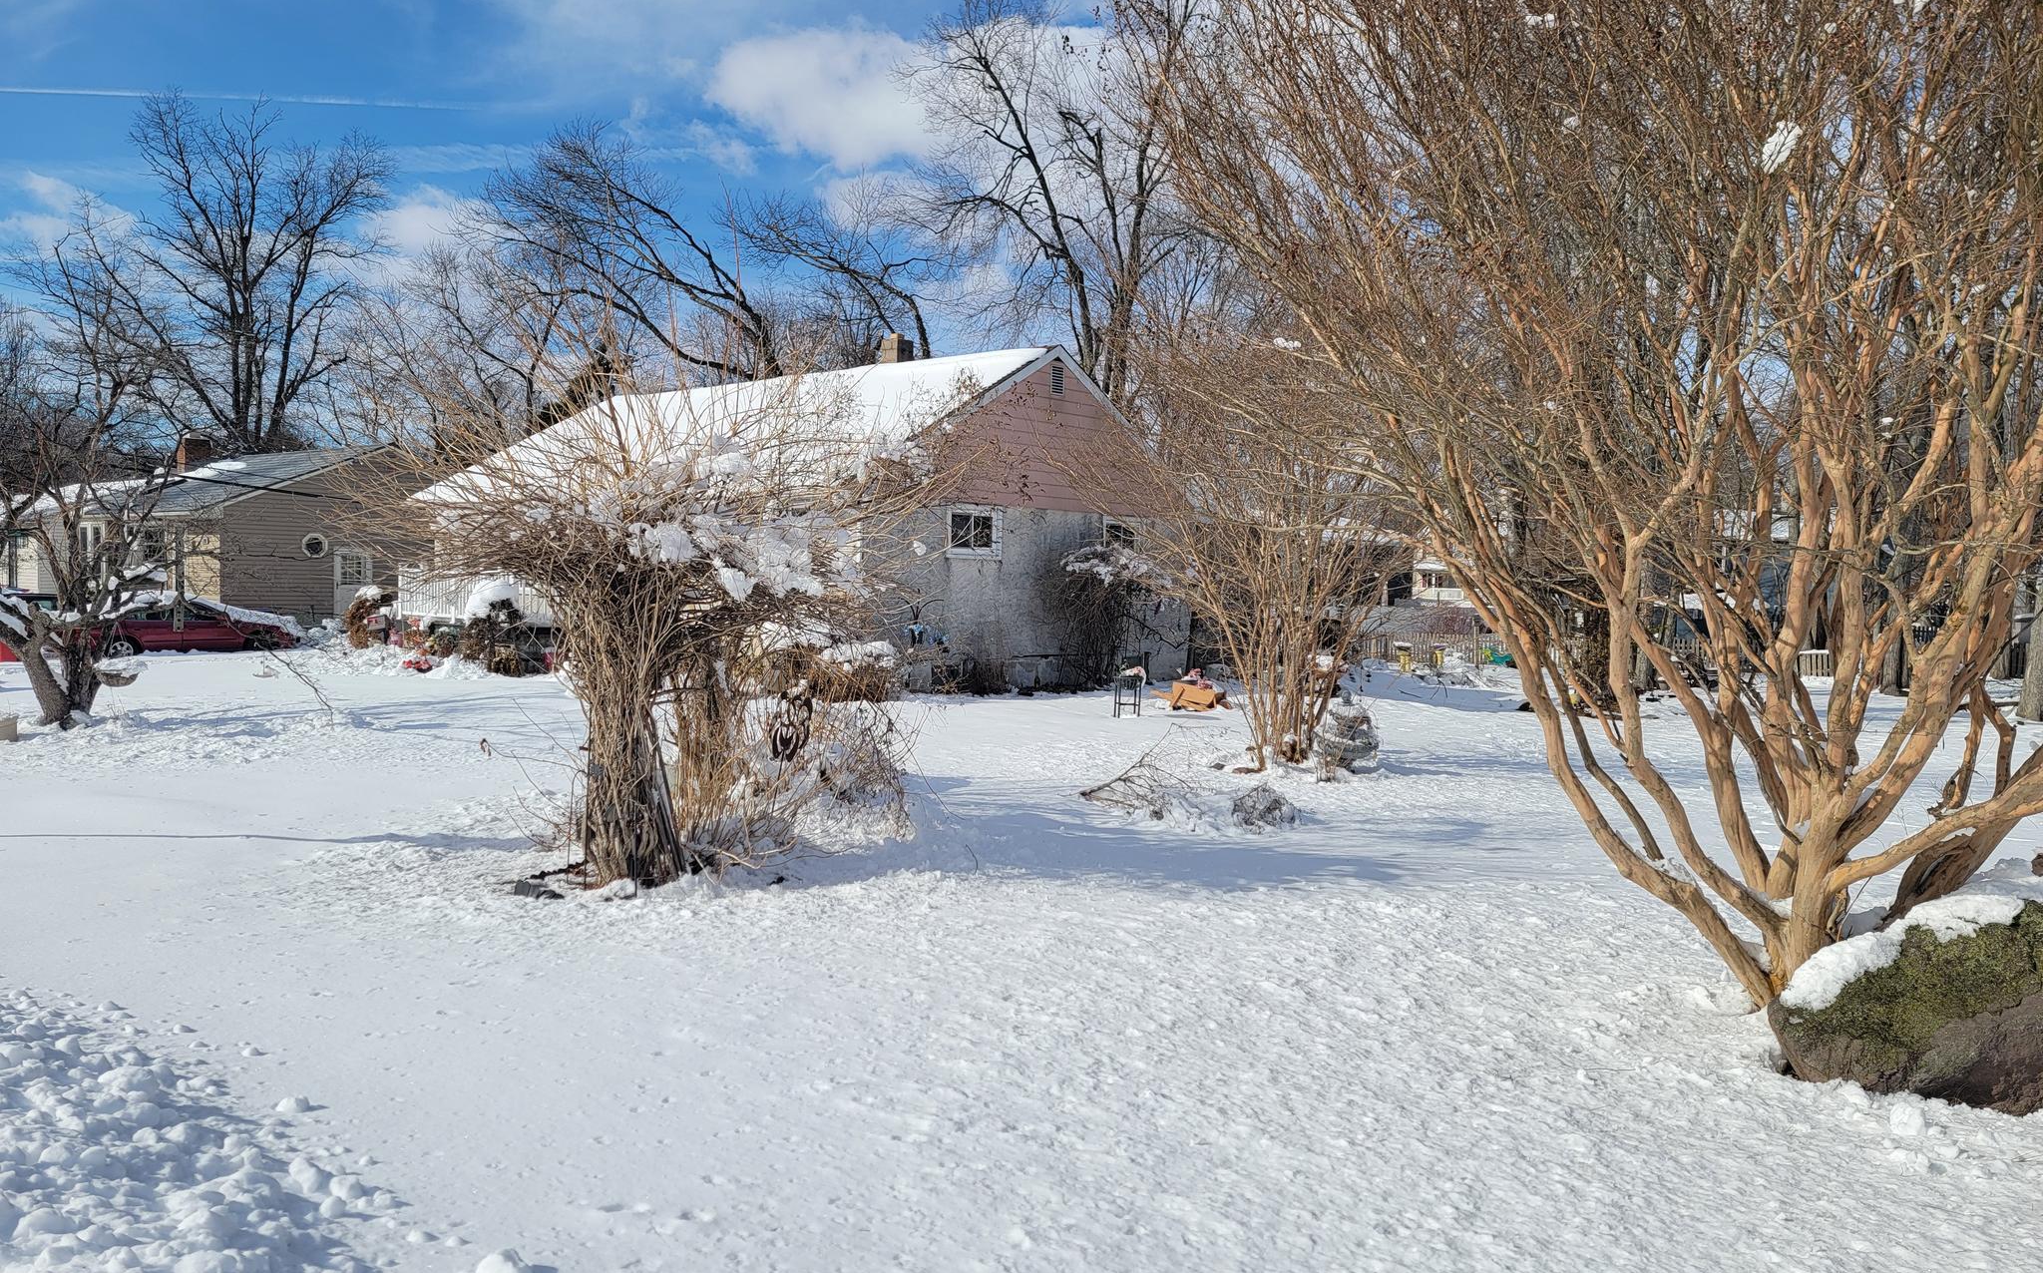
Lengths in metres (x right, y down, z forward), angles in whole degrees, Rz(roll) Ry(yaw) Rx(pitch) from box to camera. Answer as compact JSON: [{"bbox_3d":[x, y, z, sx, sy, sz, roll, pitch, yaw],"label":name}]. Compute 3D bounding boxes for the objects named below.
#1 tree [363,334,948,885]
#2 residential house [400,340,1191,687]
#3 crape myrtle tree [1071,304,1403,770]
[{"bbox_3d":[-2.095,-0.165,8.249,3.138,2.898,2.800,0,2,0],"label":"tree"},{"bbox_3d":[-3.958,-2.364,27.881,11.400,6.250,11.180,1,2,35],"label":"residential house"},{"bbox_3d":[1.958,-0.885,12.717,2.985,4.062,2.900,0,2,0],"label":"crape myrtle tree"}]

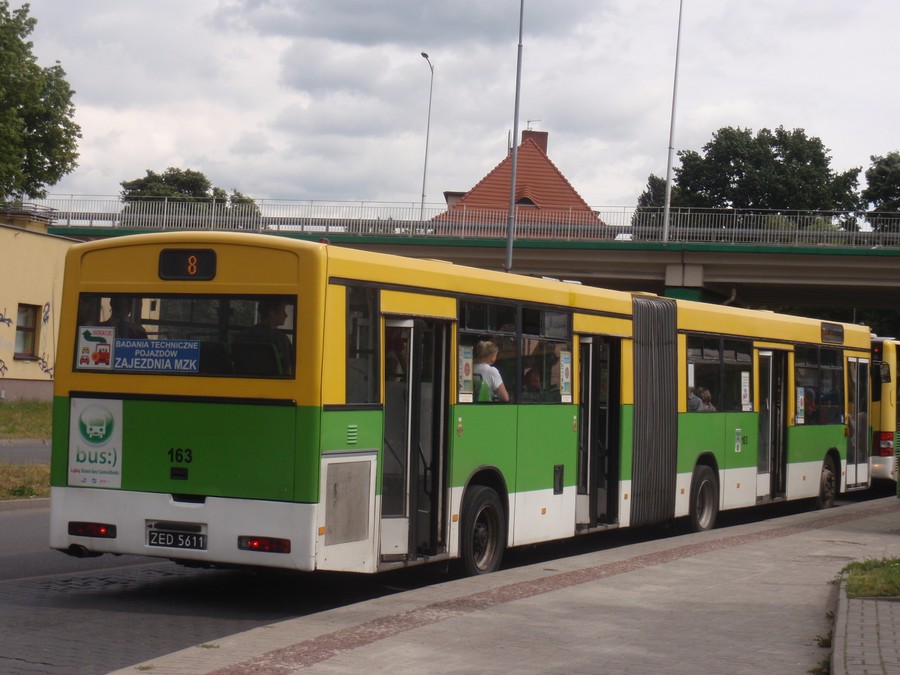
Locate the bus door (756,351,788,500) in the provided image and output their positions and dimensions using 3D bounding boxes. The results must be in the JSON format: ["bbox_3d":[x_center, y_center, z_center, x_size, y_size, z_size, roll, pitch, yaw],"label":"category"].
[{"bbox_3d":[4.313,1.177,24.594,0.120,1.983,1.293,1,-1,28],"label":"bus door"}]

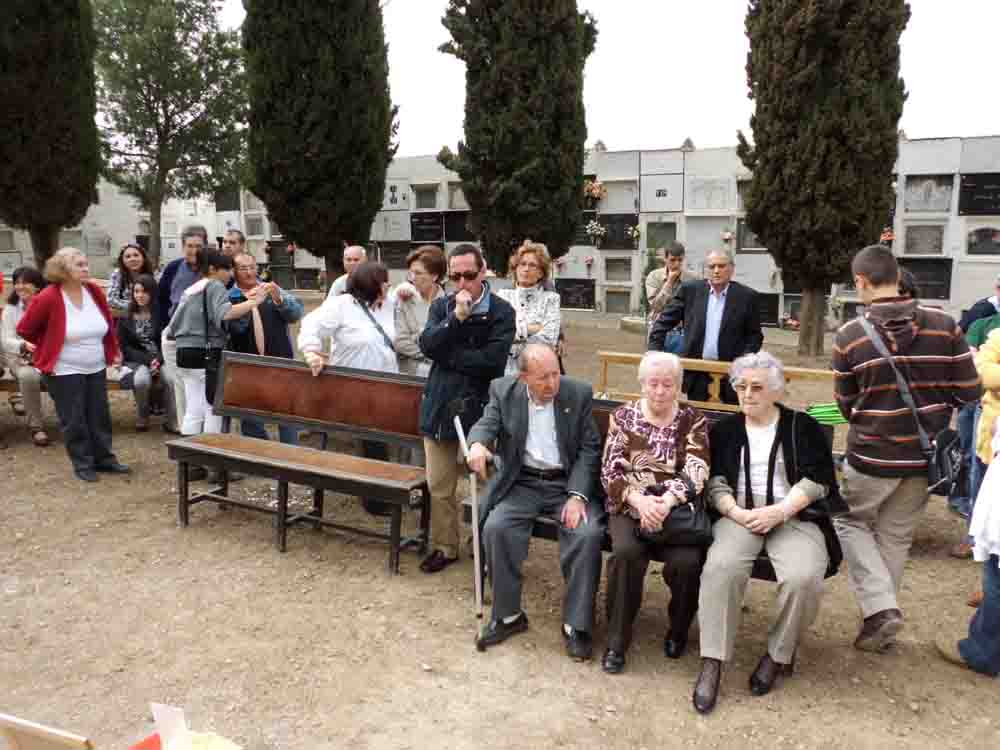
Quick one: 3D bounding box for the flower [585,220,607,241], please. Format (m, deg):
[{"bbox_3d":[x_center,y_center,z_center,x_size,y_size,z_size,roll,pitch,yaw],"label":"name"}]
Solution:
[{"bbox_3d":[1.716,-2.597,13.500,0.380,0.370,0.280,3,13,18],"label":"flower"}]

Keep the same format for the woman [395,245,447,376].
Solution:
[{"bbox_3d":[-0.448,0.035,4.600,0.420,1.620,0.480,-8,12,-37],"label":"woman"}]

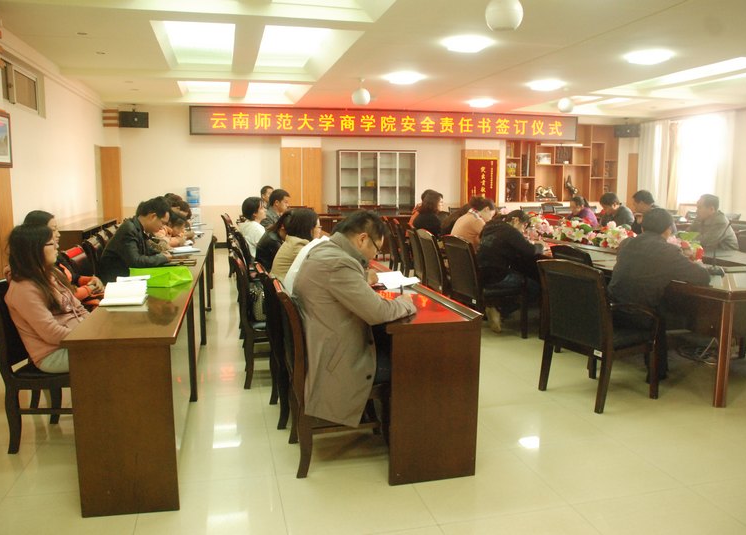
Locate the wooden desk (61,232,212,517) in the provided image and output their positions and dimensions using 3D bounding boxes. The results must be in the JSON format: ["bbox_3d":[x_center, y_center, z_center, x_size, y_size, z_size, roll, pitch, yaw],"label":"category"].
[{"bbox_3d":[-1.662,0.281,5.229,0.420,0.757,5.900,-2,8,-13],"label":"wooden desk"}]

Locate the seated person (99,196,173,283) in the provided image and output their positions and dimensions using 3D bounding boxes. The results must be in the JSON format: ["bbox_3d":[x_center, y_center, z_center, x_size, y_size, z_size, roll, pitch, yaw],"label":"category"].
[{"bbox_3d":[-1.761,0.116,4.464,0.720,1.240,0.500,-2,9,-13],"label":"seated person"}]

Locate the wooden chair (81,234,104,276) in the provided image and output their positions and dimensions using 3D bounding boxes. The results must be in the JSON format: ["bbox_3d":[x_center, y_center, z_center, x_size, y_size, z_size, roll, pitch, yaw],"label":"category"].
[{"bbox_3d":[-2.031,0.204,5.047,0.580,0.920,0.470,-2,9,-14],"label":"wooden chair"}]

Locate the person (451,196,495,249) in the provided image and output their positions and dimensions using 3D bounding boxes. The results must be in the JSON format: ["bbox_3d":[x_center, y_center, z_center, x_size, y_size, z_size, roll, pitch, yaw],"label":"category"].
[{"bbox_3d":[1.027,-0.054,5.820,0.720,1.240,0.500,-2,9,-14],"label":"person"}]

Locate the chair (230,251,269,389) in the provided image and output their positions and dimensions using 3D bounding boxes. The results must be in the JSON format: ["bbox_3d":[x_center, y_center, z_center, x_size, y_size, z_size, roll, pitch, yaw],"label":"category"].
[{"bbox_3d":[-0.716,0.333,4.177,0.550,0.900,0.450,-2,9,-13],"label":"chair"}]

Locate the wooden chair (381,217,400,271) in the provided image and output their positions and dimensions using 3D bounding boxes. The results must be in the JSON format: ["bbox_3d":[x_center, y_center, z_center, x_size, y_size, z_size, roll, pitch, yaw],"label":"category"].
[{"bbox_3d":[0.385,-0.170,7.664,0.600,0.920,0.540,-2,9,-14],"label":"wooden chair"}]

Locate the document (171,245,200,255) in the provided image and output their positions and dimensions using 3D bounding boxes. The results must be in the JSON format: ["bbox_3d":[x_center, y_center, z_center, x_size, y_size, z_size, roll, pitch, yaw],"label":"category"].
[{"bbox_3d":[-1.735,-0.159,5.578,0.250,0.025,0.320,-2,8,-13],"label":"document"}]

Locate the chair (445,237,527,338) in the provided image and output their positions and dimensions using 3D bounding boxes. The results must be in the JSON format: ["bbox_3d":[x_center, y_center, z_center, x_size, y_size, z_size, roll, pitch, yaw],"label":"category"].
[{"bbox_3d":[1.023,0.172,5.463,0.660,0.900,0.590,-3,8,-18],"label":"chair"}]

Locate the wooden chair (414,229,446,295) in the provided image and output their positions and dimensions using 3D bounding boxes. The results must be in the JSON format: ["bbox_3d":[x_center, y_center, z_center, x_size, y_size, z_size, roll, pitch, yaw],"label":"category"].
[{"bbox_3d":[0.857,0.090,6.199,0.600,0.920,0.530,-2,8,-13],"label":"wooden chair"}]

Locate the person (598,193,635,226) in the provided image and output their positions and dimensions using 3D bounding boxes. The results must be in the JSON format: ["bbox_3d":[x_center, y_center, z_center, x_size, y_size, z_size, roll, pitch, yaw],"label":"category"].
[{"bbox_3d":[3.168,-0.366,8.004,0.700,1.240,0.500,-2,9,-14],"label":"person"}]

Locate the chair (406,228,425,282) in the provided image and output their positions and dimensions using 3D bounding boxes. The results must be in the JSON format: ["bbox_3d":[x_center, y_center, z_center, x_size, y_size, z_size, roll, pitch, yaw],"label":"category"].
[{"bbox_3d":[0.733,0.019,6.762,0.600,0.910,0.530,-2,8,-13],"label":"chair"}]

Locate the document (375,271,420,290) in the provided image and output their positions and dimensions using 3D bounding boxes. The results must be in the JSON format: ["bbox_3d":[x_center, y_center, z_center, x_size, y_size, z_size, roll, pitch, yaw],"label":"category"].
[{"bbox_3d":[0.155,0.071,3.815,0.300,0.050,0.400,-2,9,-14],"label":"document"}]

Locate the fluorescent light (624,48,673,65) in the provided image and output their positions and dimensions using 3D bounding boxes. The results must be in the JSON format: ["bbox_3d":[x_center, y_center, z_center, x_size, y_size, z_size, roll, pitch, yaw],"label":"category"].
[{"bbox_3d":[3.041,-2.326,6.678,0.460,0.080,0.470,-2,9,-13],"label":"fluorescent light"}]

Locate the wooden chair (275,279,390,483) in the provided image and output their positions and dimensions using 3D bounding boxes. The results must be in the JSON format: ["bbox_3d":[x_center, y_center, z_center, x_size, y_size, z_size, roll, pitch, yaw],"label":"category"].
[{"bbox_3d":[-0.200,0.504,2.982,0.590,0.900,0.470,-2,8,-13],"label":"wooden chair"}]

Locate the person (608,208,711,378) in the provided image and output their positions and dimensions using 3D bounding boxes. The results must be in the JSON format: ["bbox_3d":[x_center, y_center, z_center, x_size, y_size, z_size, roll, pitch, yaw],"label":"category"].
[{"bbox_3d":[1.892,0.199,4.090,0.880,1.210,0.520,-5,10,-32],"label":"person"}]

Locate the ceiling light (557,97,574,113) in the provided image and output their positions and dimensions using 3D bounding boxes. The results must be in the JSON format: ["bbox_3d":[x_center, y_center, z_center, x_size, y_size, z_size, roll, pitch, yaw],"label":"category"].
[{"bbox_3d":[3.463,-2.922,10.786,0.290,0.290,0.290,-2,8,-13],"label":"ceiling light"}]

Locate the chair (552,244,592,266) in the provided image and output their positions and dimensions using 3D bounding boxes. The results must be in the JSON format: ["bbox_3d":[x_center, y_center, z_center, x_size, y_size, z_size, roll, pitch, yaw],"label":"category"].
[{"bbox_3d":[1.790,0.289,4.738,0.600,0.920,0.530,-2,8,-16],"label":"chair"}]

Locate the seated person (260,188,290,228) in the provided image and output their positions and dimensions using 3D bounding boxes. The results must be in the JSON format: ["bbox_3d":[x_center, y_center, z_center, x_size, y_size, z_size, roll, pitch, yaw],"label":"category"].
[{"bbox_3d":[-0.845,-0.133,6.006,0.720,1.290,0.500,-2,9,-13],"label":"seated person"}]

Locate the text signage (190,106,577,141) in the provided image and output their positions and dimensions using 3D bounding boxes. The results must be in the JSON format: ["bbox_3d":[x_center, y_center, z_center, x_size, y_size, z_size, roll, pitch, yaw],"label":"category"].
[{"bbox_3d":[0.579,-3.264,13.791,9.150,0.600,0.150,-2,8,-13],"label":"text signage"}]

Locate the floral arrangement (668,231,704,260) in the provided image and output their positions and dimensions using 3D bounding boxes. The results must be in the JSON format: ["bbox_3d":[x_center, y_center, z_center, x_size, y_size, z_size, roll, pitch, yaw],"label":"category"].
[{"bbox_3d":[2.618,-0.170,5.048,0.330,0.290,0.340,-2,8,-13],"label":"floral arrangement"}]

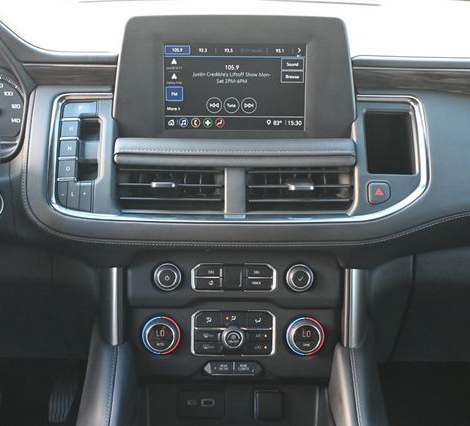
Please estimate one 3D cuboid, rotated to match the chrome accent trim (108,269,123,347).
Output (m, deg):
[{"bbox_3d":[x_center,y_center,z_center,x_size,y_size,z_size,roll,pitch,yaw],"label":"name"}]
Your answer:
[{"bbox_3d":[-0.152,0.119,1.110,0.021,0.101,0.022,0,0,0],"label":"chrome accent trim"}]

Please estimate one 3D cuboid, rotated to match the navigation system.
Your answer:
[{"bbox_3d":[0.001,-0.156,1.082,0.175,0.106,0.018,0,10,0],"label":"navigation system"}]

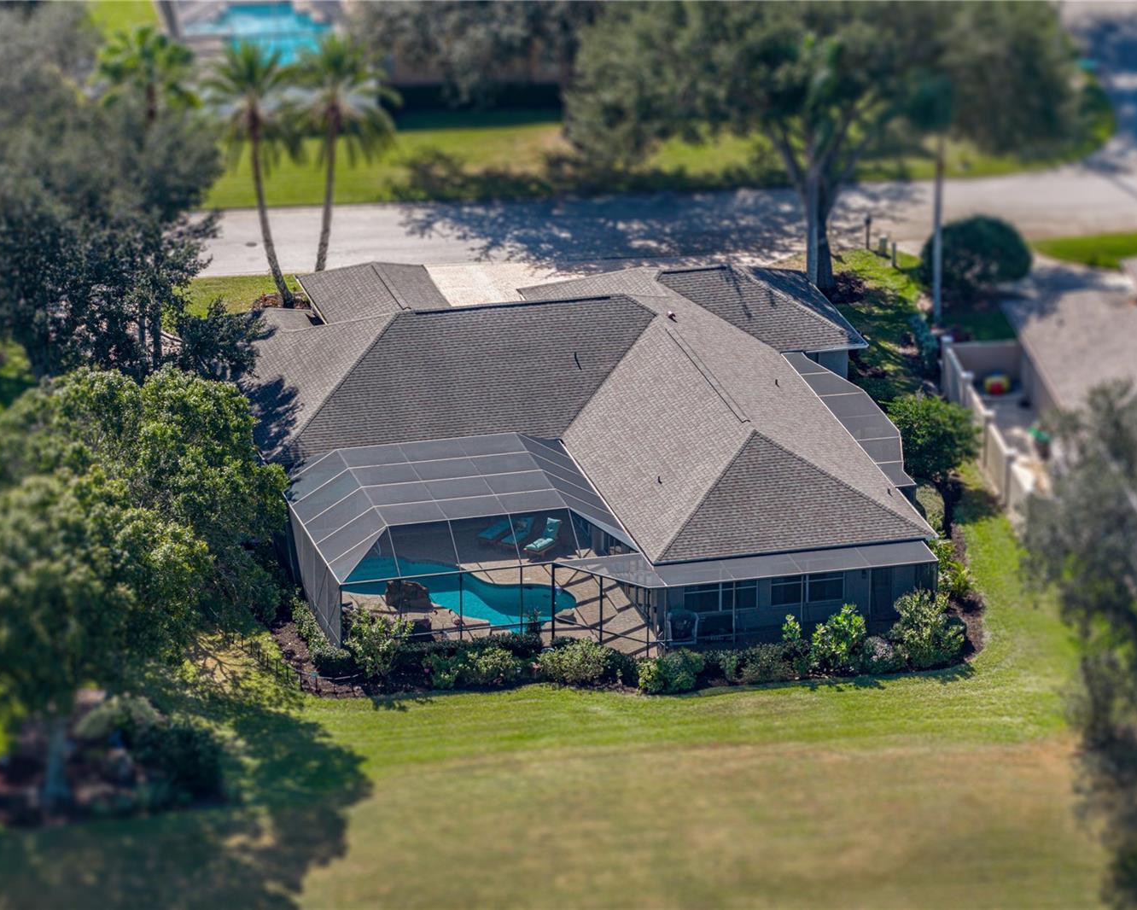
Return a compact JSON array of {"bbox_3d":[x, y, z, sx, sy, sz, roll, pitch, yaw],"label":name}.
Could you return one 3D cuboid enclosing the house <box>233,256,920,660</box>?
[{"bbox_3d":[0.543,-1.436,227.672,23.960,5.870,31.800,-6,22,-14],"label":"house"}]

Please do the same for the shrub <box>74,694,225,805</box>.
[{"bbox_3d":[-13.494,9.338,204.706,4.880,2.630,3.800,-1,22,-4],"label":"shrub"}]

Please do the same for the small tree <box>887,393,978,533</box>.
[{"bbox_3d":[12.901,0.331,224.397,3.250,5.130,3.200,2,22,3],"label":"small tree"}]

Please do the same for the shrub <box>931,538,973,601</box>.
[{"bbox_3d":[13.282,3.902,219.774,1.440,1.910,1.600,2,22,3],"label":"shrub"}]

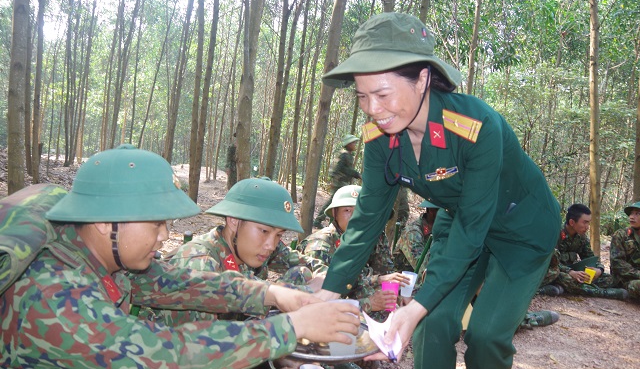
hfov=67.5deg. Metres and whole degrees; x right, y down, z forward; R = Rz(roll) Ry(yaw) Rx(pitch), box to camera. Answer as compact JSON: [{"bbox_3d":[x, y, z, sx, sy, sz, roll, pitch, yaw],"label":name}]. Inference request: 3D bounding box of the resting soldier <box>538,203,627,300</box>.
[{"bbox_3d":[2.130,0.530,3.900,0.580,0.790,0.600,3,-3,-41],"label":"resting soldier"}]

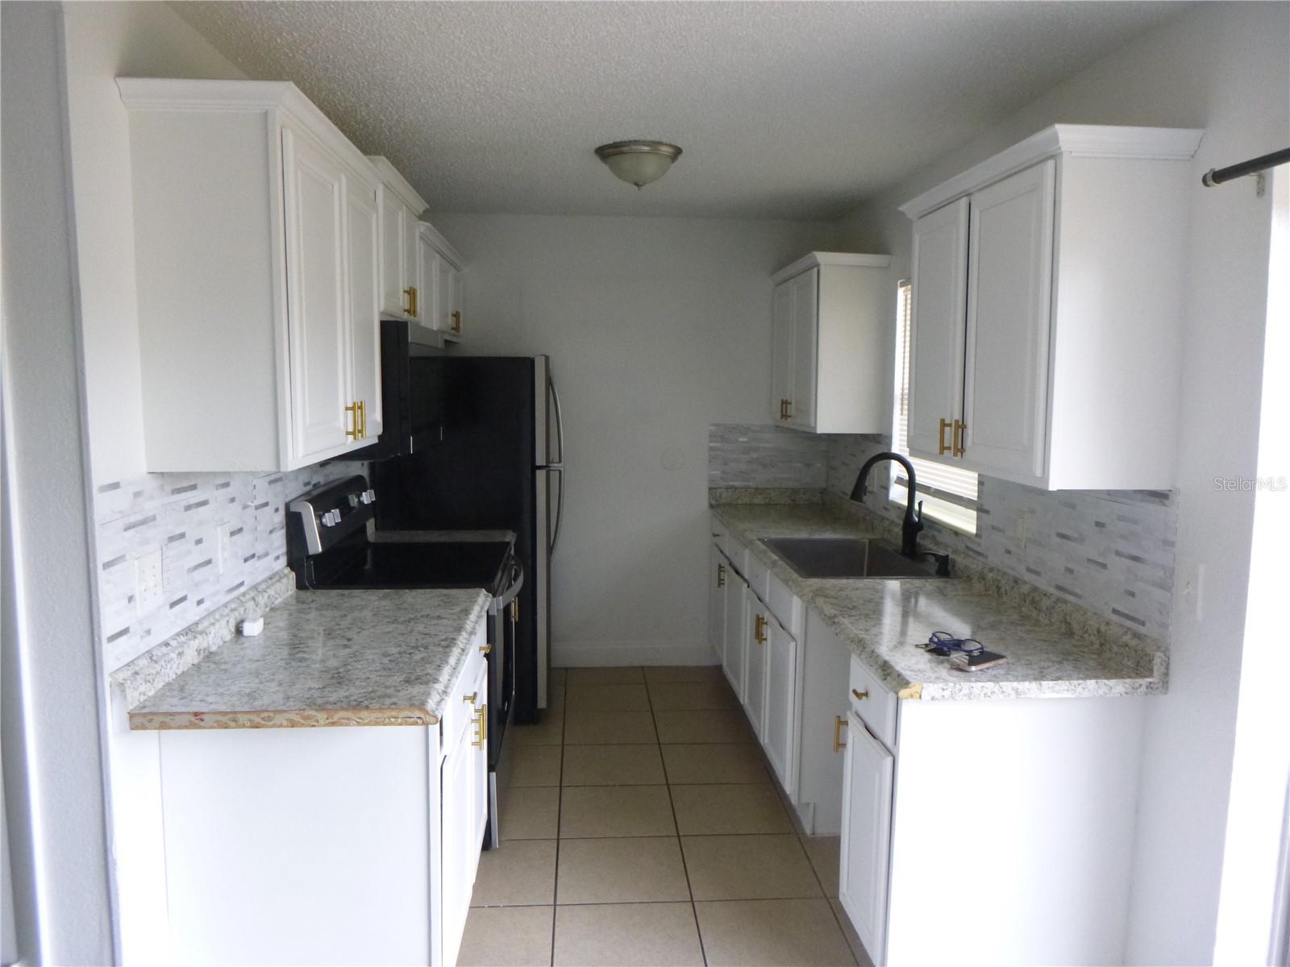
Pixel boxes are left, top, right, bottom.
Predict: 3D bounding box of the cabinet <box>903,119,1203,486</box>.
[{"bbox_3d":[1.018,-0.428,2.547,0.337,0.790,1.000,0,6,-4],"label":"cabinet"}]

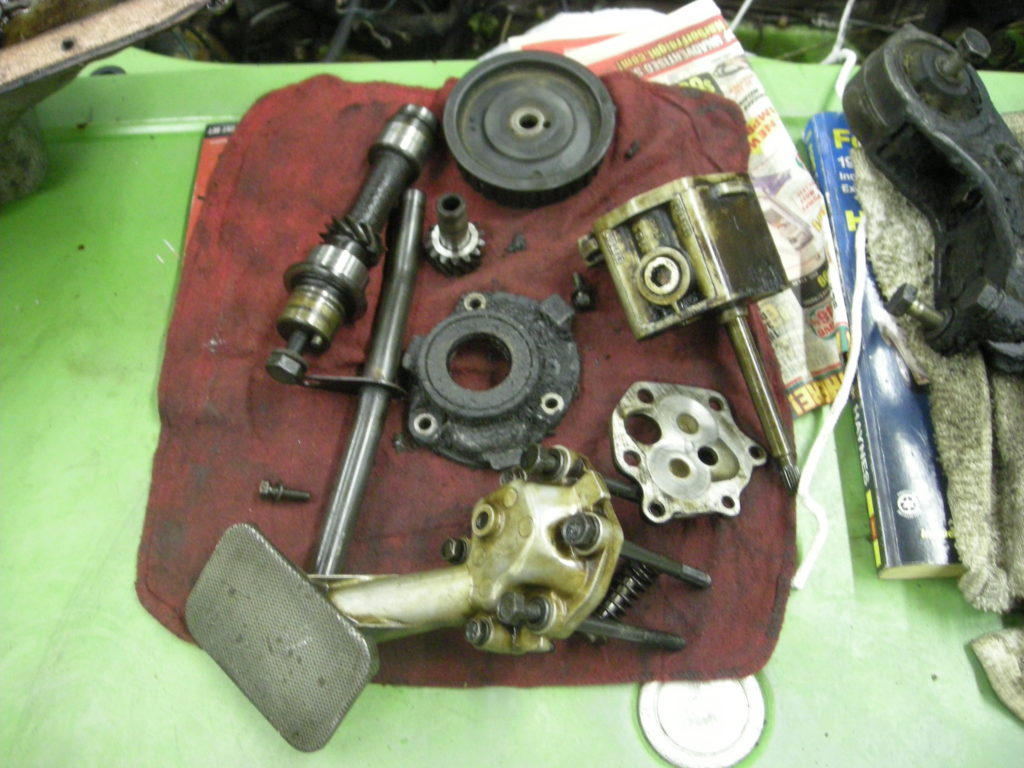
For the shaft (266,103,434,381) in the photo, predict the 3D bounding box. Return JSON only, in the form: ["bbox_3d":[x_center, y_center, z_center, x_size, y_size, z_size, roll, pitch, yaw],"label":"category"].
[{"bbox_3d":[-0.087,-0.083,0.570,0.048,0.041,0.187,20,68,8],"label":"shaft"}]

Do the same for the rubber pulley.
[{"bbox_3d":[0.010,-0.150,0.609,0.100,0.021,0.100,0,66,0],"label":"rubber pulley"}]

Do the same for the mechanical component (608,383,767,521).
[{"bbox_3d":[0.092,0.033,0.535,0.077,0.011,0.077,-5,66,-2],"label":"mechanical component"}]

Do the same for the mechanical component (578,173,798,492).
[{"bbox_3d":[0.105,-0.021,0.554,0.095,0.066,0.168,-17,82,-7],"label":"mechanical component"}]

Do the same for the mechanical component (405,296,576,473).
[{"bbox_3d":[-0.011,-0.004,0.547,0.095,0.021,0.097,0,66,0],"label":"mechanical component"}]

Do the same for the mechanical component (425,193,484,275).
[{"bbox_3d":[-0.032,-0.085,0.567,0.035,0.046,0.035,0,66,0],"label":"mechanical component"}]

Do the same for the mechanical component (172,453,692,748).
[{"bbox_3d":[-0.029,0.091,0.481,0.247,0.065,0.111,-14,67,-6],"label":"mechanical component"}]

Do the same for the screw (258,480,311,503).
[{"bbox_3d":[-0.115,0.055,0.526,0.027,0.009,0.009,11,67,5],"label":"screw"}]

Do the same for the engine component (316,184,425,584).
[{"bbox_3d":[-0.075,-0.008,0.550,0.013,0.013,0.232,8,67,4],"label":"engine component"}]

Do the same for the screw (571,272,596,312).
[{"bbox_3d":[0.038,-0.052,0.573,0.011,0.011,0.024,-11,67,-5],"label":"screw"}]

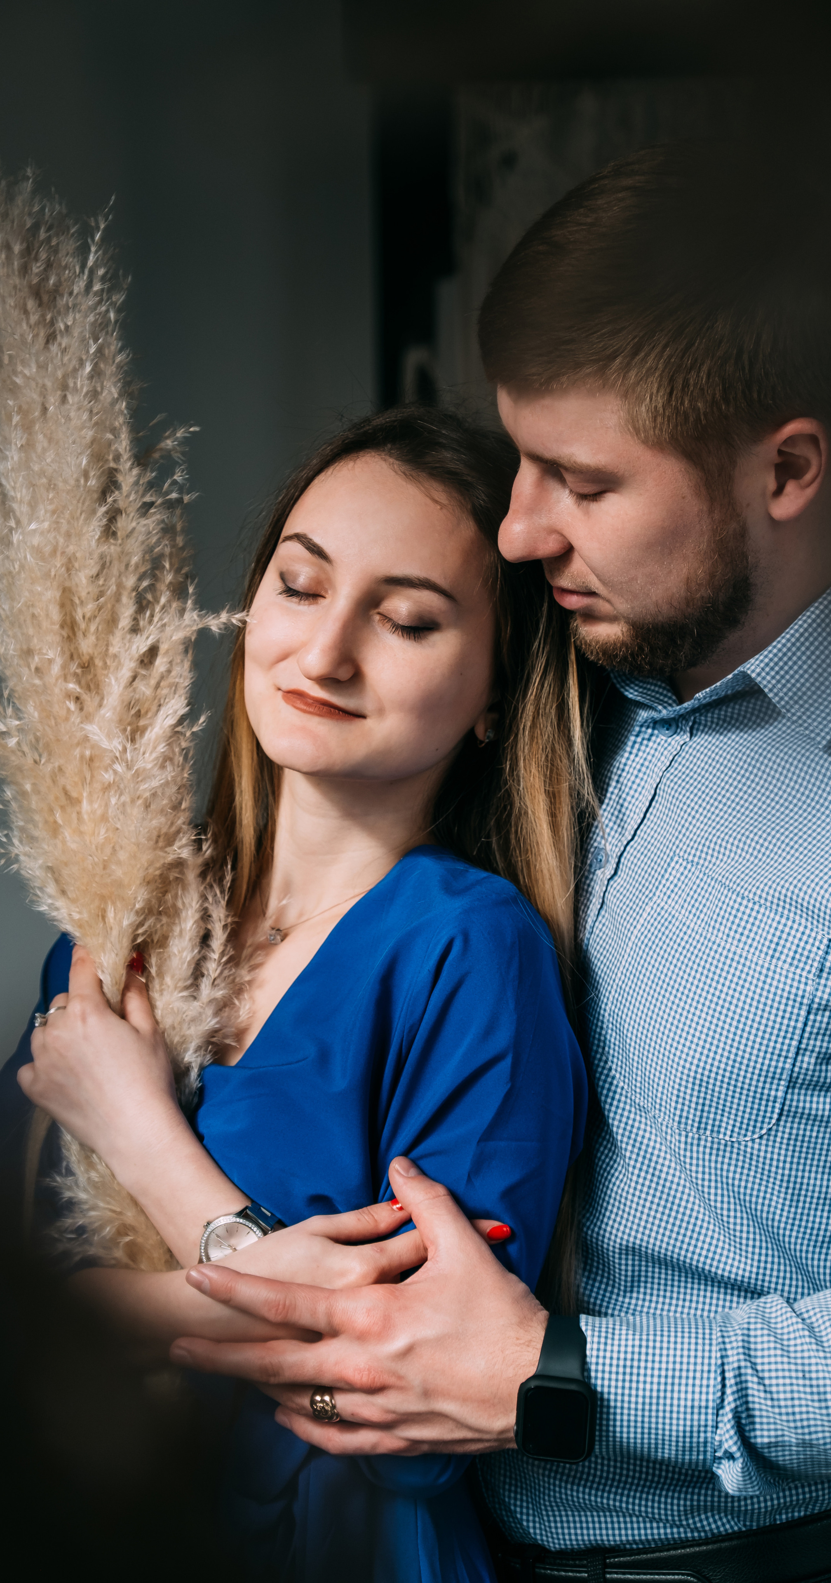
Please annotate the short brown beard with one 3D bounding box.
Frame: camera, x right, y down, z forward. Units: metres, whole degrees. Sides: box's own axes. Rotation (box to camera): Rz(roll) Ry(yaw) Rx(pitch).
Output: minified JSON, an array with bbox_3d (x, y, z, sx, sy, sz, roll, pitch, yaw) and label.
[{"bbox_3d":[0.126,-0.110,1.820,0.095,0.090,0.135,-15,8,-21],"label":"short brown beard"}]

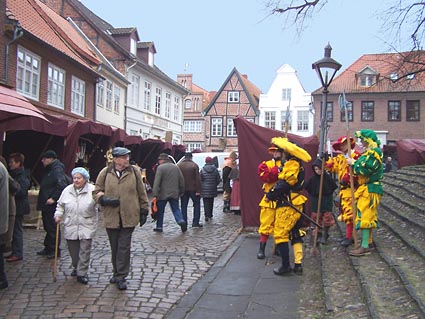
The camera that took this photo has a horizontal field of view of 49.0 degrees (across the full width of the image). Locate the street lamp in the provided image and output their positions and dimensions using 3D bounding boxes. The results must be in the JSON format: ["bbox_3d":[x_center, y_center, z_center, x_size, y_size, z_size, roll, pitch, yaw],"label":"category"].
[{"bbox_3d":[2.100,-0.415,8.900,0.570,3.680,0.570,3,0,13],"label":"street lamp"}]

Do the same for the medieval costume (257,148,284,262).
[{"bbox_3d":[0.979,0.690,7.550,0.520,1.800,0.450,0,0,-14],"label":"medieval costume"}]

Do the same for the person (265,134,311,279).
[{"bbox_3d":[1.052,0.650,6.500,0.650,1.880,0.620,0,0,18],"label":"person"}]

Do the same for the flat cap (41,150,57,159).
[{"bbox_3d":[-2.713,-0.083,7.720,0.260,0.135,0.200,0,0,-20],"label":"flat cap"}]

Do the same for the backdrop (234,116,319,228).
[{"bbox_3d":[1.448,0.290,10.400,1.880,2.500,0.150,0,0,0],"label":"backdrop"}]

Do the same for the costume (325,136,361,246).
[{"bbox_3d":[2.117,0.521,7.600,0.620,1.790,0.500,0,0,37],"label":"costume"}]

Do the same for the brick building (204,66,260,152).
[{"bbox_3d":[2.340,-3.930,52.000,6.000,11.100,8.000,0,0,7],"label":"brick building"}]

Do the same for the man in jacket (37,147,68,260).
[{"bbox_3d":[-2.654,0.725,7.740,0.520,1.750,0.550,0,0,-18],"label":"man in jacket"}]

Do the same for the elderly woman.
[{"bbox_3d":[-1.785,0.850,6.170,0.550,1.500,0.420,0,0,0],"label":"elderly woman"}]

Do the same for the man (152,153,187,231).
[{"bbox_3d":[-0.947,0.725,10.280,0.640,1.750,0.550,0,0,-27],"label":"man"}]

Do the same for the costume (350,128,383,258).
[{"bbox_3d":[2.244,0.495,6.800,0.470,1.840,0.560,0,0,19],"label":"costume"}]

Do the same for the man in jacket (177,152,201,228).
[{"bbox_3d":[-0.545,0.720,11.050,0.620,1.760,0.450,0,0,5],"label":"man in jacket"}]

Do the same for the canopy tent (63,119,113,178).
[{"bbox_3d":[-3.900,0.300,12.400,1.750,2.500,2.000,0,0,6],"label":"canopy tent"}]

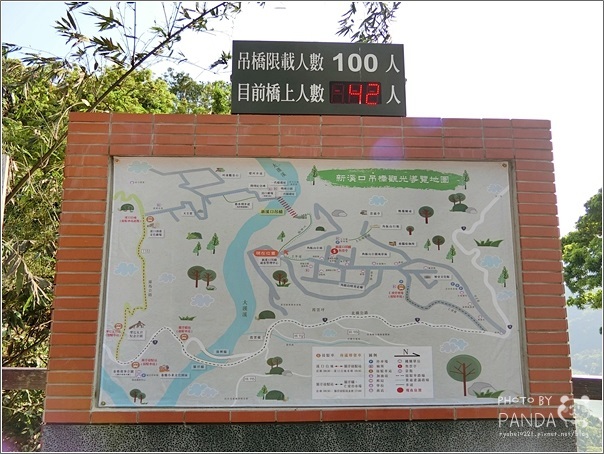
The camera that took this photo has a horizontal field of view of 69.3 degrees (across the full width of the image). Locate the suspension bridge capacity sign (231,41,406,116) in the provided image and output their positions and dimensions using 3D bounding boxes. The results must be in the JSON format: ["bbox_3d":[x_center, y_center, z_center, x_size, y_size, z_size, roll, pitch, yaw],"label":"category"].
[{"bbox_3d":[0.101,-0.855,2.609,1.005,0.448,0.120,0,-8,-2],"label":"suspension bridge capacity sign"}]

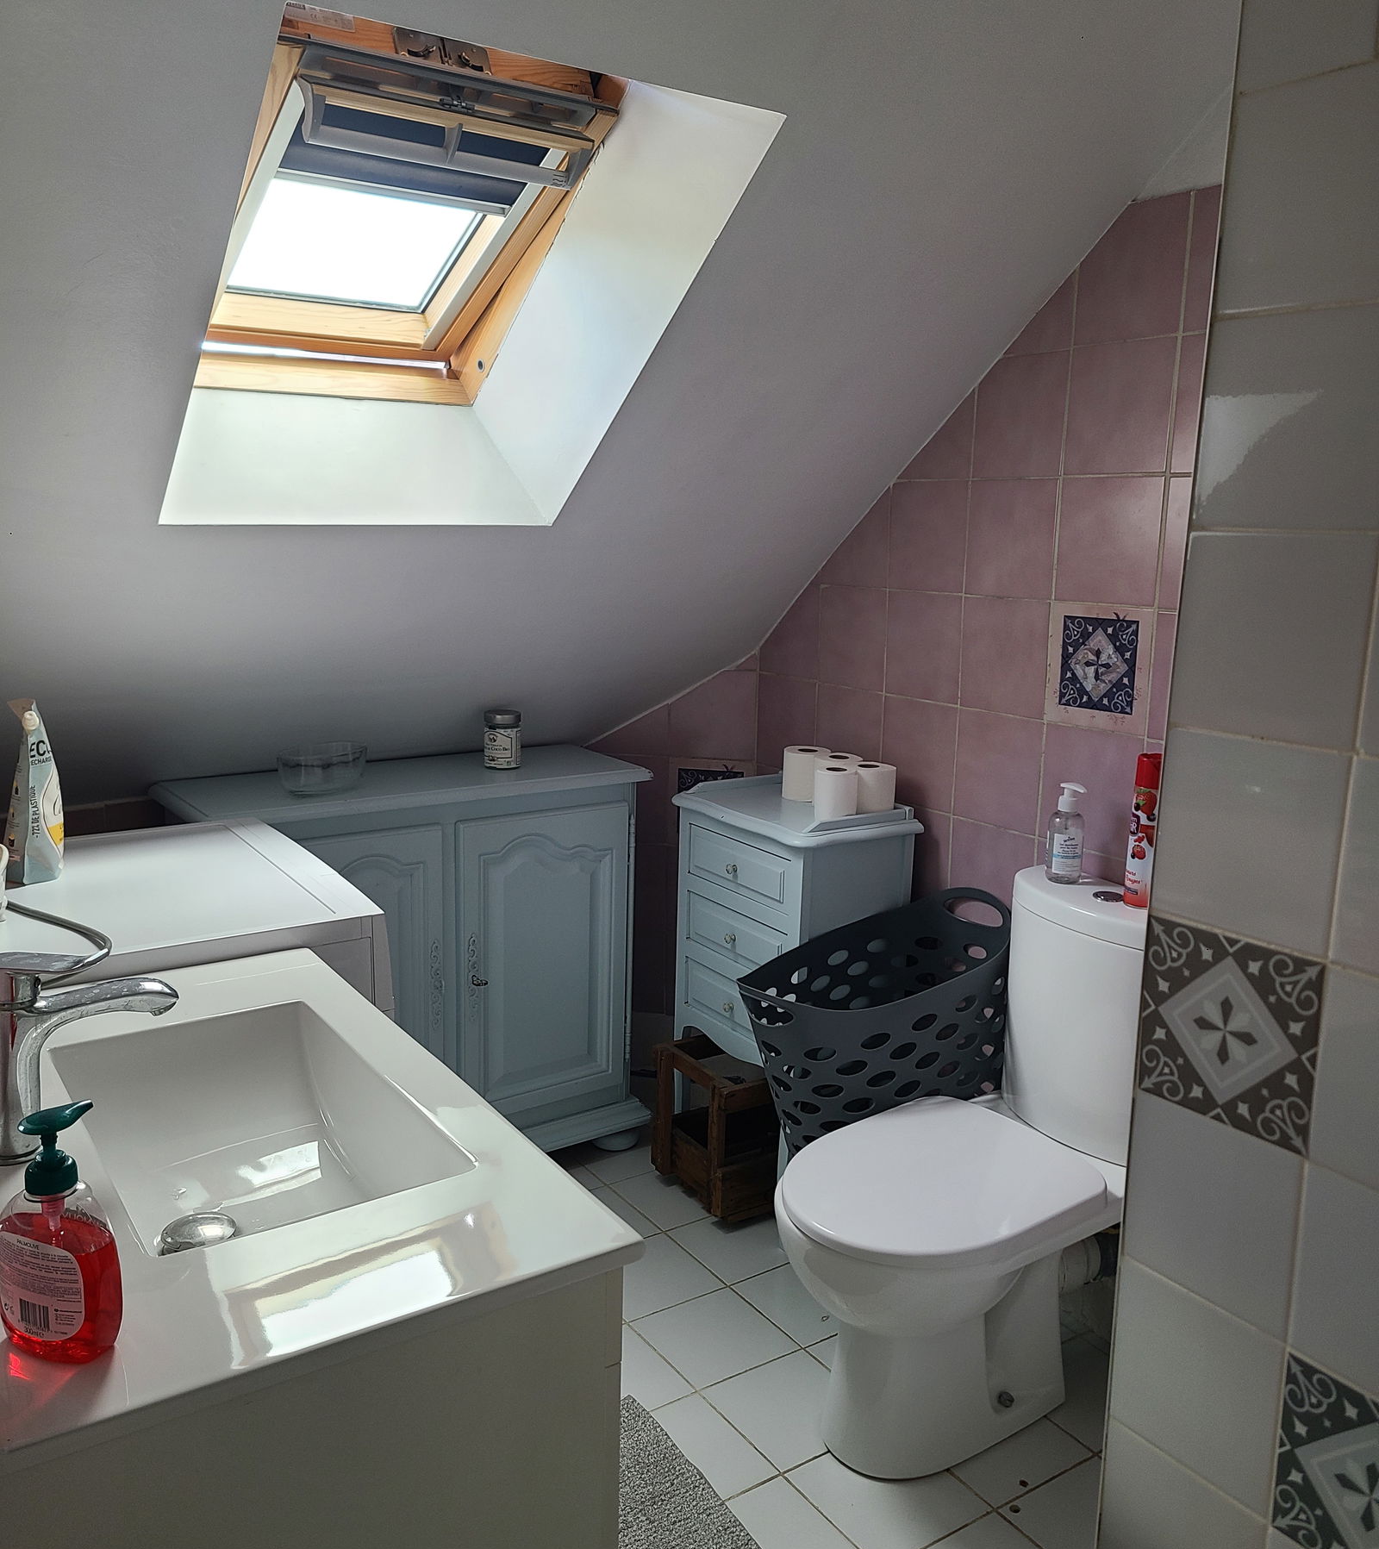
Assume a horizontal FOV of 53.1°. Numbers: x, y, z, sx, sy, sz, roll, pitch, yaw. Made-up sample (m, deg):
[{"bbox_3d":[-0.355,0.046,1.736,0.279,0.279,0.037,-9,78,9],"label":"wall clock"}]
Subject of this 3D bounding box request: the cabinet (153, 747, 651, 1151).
[{"bbox_3d":[-0.549,0.411,2.795,0.902,0.830,0.345,-6,14,-33],"label":"cabinet"}]

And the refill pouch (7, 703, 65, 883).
[{"bbox_3d":[-0.838,0.016,1.761,0.075,0.218,0.135,-3,12,-19],"label":"refill pouch"}]

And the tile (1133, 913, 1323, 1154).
[{"bbox_3d":[0.419,0.198,1.072,0.010,0.150,0.150,-6,14,-33],"label":"tile"}]

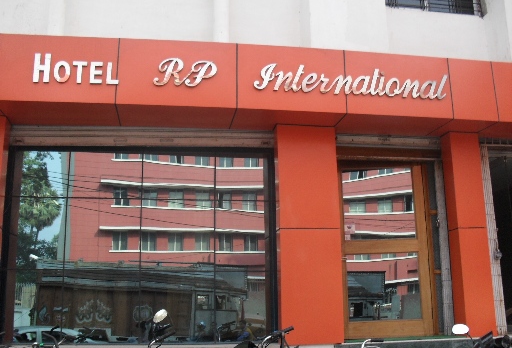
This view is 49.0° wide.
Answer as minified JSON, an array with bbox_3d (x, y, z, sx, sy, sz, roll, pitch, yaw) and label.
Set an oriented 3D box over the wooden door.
[{"bbox_3d":[1.533,0.882,6.657,1.163,2.035,0.100,1,-12,-10],"label":"wooden door"}]

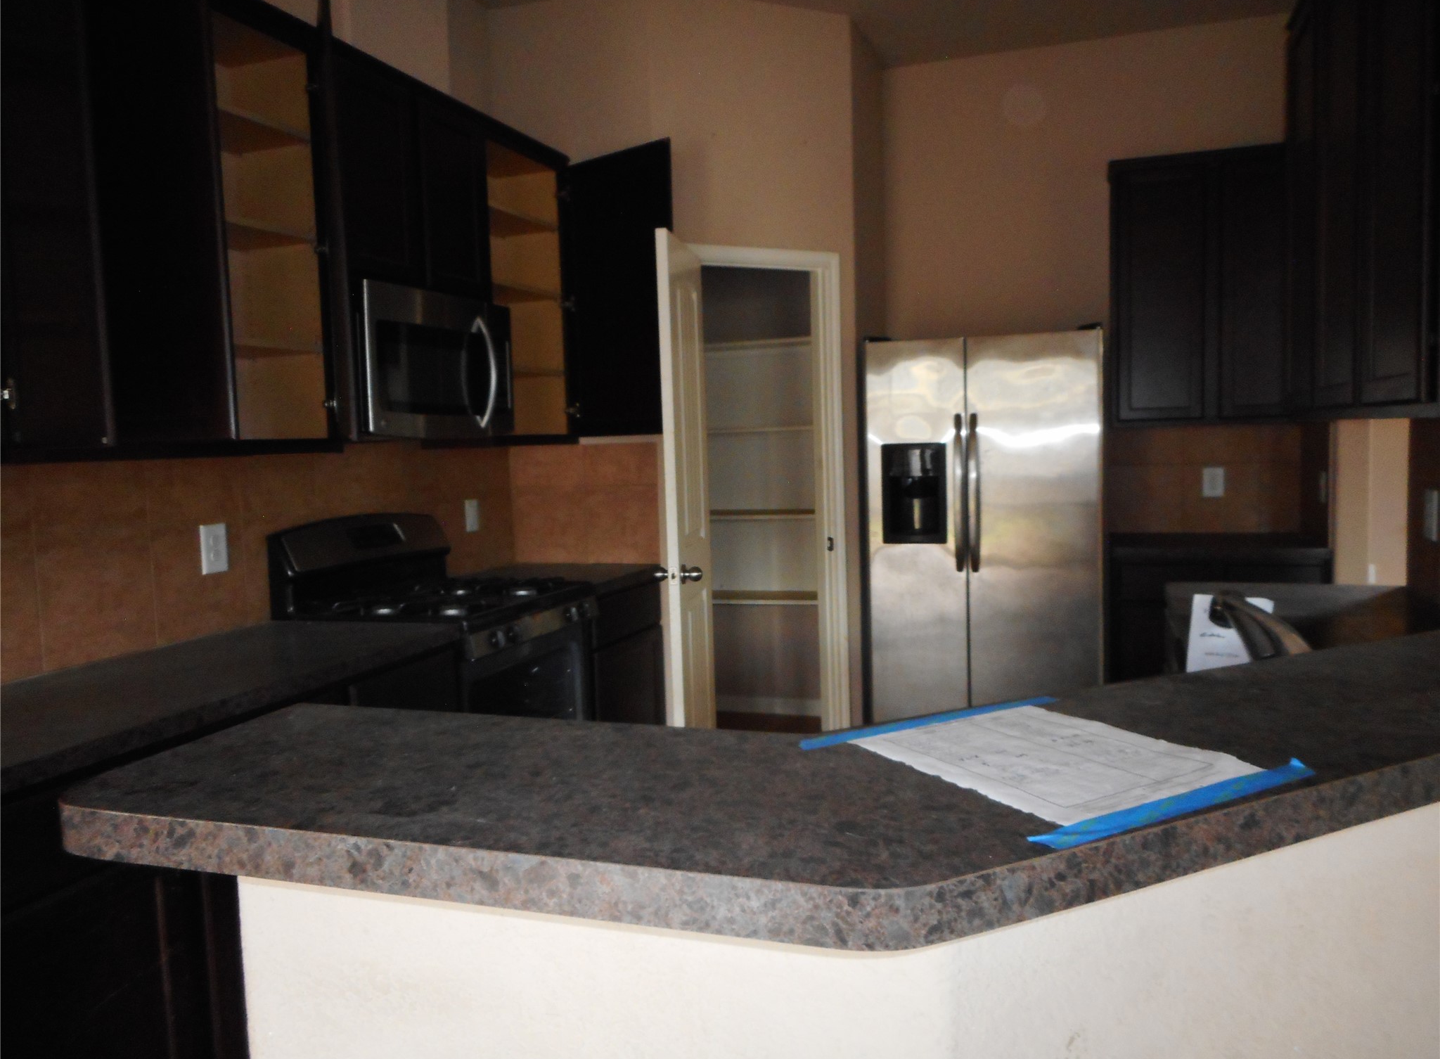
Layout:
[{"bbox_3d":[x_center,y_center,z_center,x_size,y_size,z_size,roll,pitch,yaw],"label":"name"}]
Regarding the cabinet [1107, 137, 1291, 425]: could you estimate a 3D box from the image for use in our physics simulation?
[{"bbox_3d":[1.978,-0.963,4.210,0.760,1.050,0.340,0,5,19],"label":"cabinet"}]

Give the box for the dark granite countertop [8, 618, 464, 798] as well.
[{"bbox_3d":[-1.206,0.346,2.131,0.625,0.040,1.495,0,5,19],"label":"dark granite countertop"}]

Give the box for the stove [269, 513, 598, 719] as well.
[{"bbox_3d":[-0.800,0.546,3.208,0.665,1.177,0.760,0,5,19],"label":"stove"}]

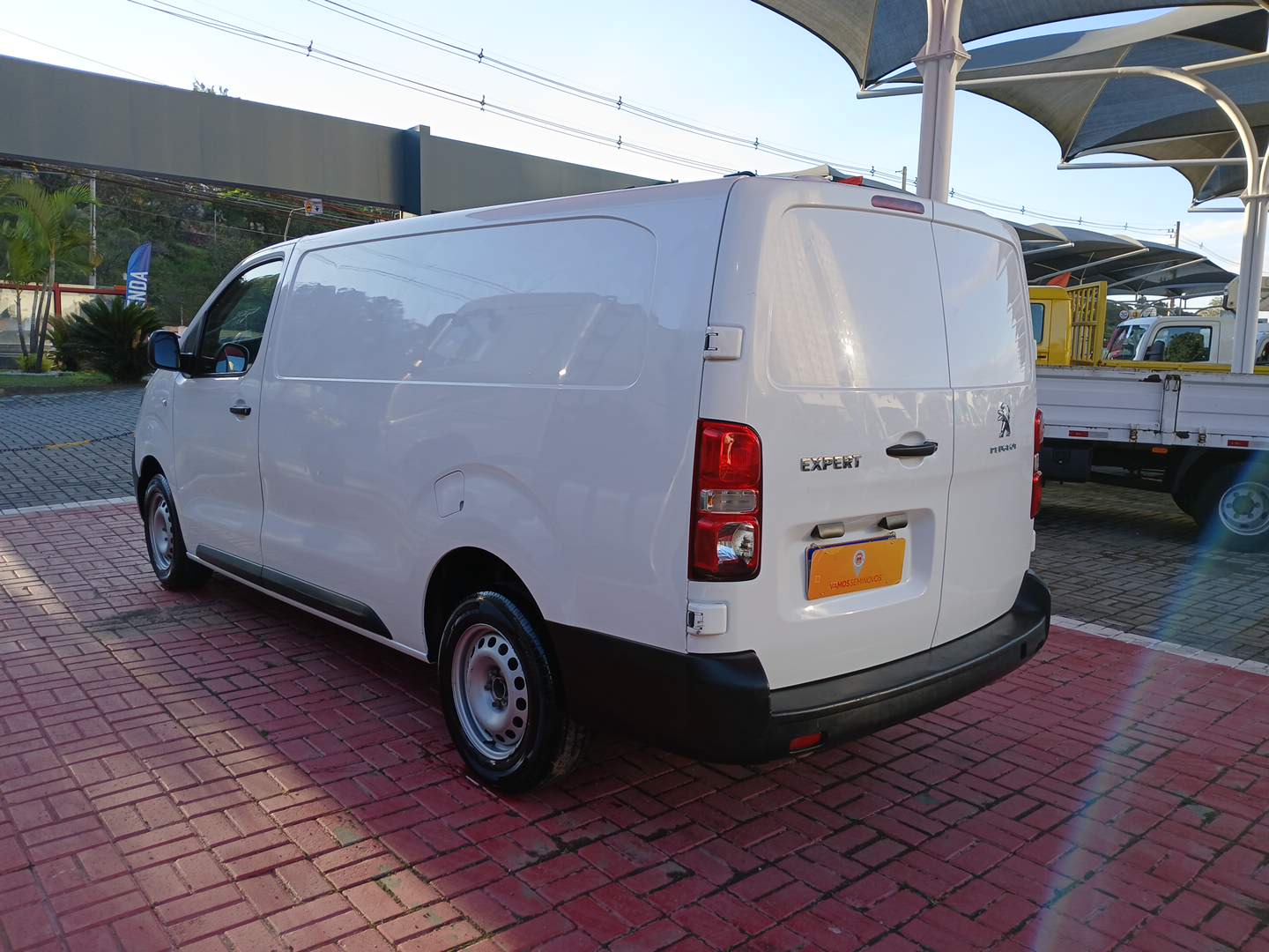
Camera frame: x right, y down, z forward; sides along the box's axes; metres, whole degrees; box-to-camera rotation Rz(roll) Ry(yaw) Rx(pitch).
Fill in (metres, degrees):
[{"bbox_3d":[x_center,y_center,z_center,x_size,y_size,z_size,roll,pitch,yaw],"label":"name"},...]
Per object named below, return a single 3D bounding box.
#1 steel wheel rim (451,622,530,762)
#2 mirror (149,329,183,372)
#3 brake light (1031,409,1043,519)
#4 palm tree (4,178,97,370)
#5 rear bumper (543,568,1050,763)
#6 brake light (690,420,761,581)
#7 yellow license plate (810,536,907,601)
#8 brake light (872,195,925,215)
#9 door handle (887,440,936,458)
[{"bbox_3d":[-0.417,0.690,3.115,0.170,0.440,0.440,-4,10,-43],"label":"steel wheel rim"},{"bbox_3d":[-2.344,-0.621,4.747,0.180,0.200,0.125,-4,10,-43],"label":"mirror"},{"bbox_3d":[1.477,-0.038,3.477,0.095,0.390,0.148,8,9,40],"label":"brake light"},{"bbox_3d":[-11.235,-3.871,18.200,2.000,3.700,2.000,-2,8,-31],"label":"palm tree"},{"bbox_3d":[0.681,0.509,3.110,1.890,0.330,0.740,-4,10,-43],"label":"rear bumper"},{"bbox_3d":[0.216,0.060,2.305,0.148,0.390,0.095,-3,9,-36],"label":"brake light"},{"bbox_3d":[0.613,0.250,2.596,0.410,0.135,0.020,-4,9,-39],"label":"yellow license plate"},{"bbox_3d":[0.764,-0.771,2.730,0.245,0.042,0.040,-3,9,-38],"label":"brake light"},{"bbox_3d":[0.787,-0.070,2.695,0.240,0.043,0.052,-4,9,-39],"label":"door handle"}]

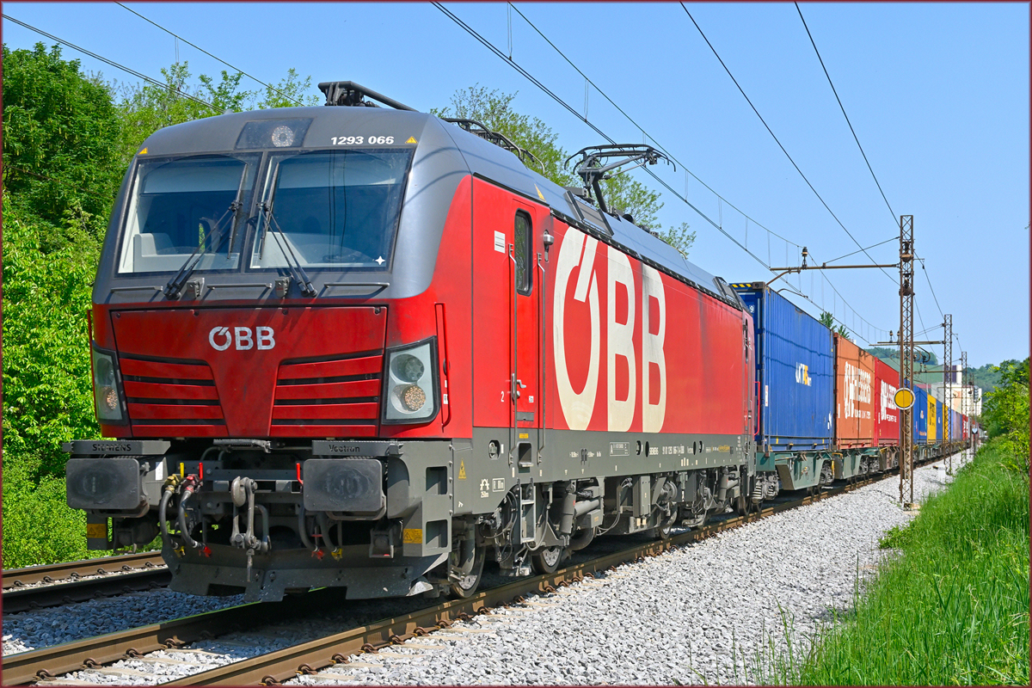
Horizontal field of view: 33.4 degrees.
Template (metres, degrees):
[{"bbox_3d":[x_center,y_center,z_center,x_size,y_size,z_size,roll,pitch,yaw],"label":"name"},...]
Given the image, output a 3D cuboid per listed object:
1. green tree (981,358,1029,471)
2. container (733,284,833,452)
[{"bbox_3d":[13.200,2.050,45.000,2.300,3.400,2.300,0,-3,16],"label":"green tree"},{"bbox_3d":[4.845,0.790,36.320,2.500,2.896,13.700,0,-3,16],"label":"container"}]

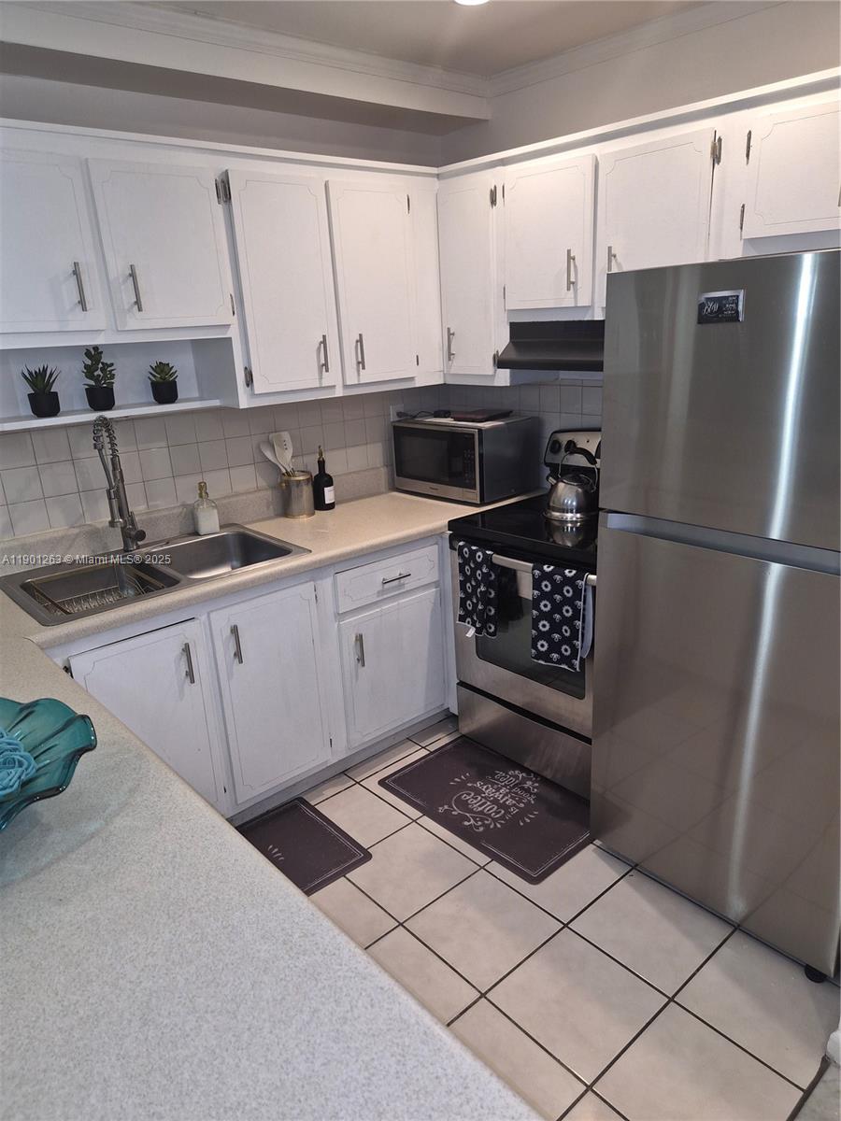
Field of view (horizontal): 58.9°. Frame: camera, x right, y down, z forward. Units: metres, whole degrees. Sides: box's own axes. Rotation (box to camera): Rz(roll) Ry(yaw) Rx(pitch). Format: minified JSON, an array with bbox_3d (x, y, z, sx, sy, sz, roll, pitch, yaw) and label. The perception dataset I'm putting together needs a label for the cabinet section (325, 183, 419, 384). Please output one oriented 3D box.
[{"bbox_3d":[-0.268,-1.018,2.802,0.334,0.665,0.325,-17,22,-38],"label":"cabinet section"}]

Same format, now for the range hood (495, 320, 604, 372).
[{"bbox_3d":[0.679,-0.780,2.650,0.385,0.163,0.757,-17,22,-38],"label":"range hood"}]

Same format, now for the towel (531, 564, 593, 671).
[{"bbox_3d":[0.468,0.187,2.444,0.062,0.348,0.232,-17,22,-38],"label":"towel"}]

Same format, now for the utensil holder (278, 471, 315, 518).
[{"bbox_3d":[-0.500,-0.267,3.059,0.127,0.163,0.125,-3,18,1],"label":"utensil holder"}]

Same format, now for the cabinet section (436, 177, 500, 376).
[{"bbox_3d":[0.293,-1.067,2.876,0.325,0.654,0.280,-17,22,-38],"label":"cabinet section"}]

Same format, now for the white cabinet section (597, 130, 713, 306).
[{"bbox_3d":[0.794,-1.023,2.276,0.325,0.430,0.367,-17,22,-38],"label":"white cabinet section"}]

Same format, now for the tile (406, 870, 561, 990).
[{"bbox_3d":[0.179,1.040,2.116,0.325,0.010,0.325,-17,22,-38],"label":"tile"}]

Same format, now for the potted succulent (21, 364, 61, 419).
[{"bbox_3d":[-1.191,-0.530,2.346,0.125,0.158,0.120,-17,22,-38],"label":"potted succulent"}]

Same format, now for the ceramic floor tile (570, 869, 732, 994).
[{"bbox_3d":[0.642,1.028,2.077,0.325,0.010,0.325,-17,22,-38],"label":"ceramic floor tile"}]

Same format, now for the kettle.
[{"bbox_3d":[0.575,-0.299,2.820,0.236,0.246,0.222,10,22,36],"label":"kettle"}]

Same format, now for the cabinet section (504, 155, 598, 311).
[{"bbox_3d":[0.540,-1.098,2.561,0.325,0.430,0.370,-17,22,-38],"label":"cabinet section"}]

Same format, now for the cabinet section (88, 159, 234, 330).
[{"bbox_3d":[-0.851,-0.945,2.300,0.362,0.446,0.325,-17,22,-38],"label":"cabinet section"}]

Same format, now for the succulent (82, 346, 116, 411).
[{"bbox_3d":[-1.055,-0.595,2.450,0.112,0.205,0.105,-17,22,-38],"label":"succulent"}]

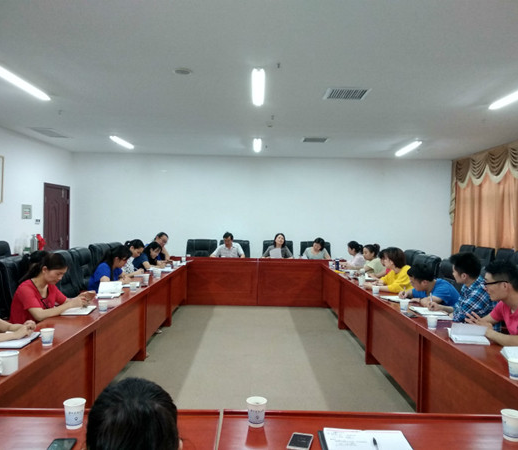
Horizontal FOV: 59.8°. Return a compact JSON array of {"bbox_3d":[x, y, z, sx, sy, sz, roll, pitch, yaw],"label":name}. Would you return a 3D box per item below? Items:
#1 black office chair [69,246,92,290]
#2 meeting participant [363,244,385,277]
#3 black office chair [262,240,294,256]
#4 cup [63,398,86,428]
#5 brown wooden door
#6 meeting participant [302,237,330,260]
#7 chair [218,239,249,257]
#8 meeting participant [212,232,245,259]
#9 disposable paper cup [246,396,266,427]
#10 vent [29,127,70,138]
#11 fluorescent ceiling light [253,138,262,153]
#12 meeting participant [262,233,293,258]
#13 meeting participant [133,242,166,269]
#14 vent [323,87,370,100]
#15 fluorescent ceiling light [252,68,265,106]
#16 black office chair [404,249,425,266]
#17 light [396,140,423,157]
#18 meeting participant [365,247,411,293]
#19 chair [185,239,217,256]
[{"bbox_3d":[-2.100,0.840,5.891,0.700,1.080,0.620,1,1,-1],"label":"black office chair"},{"bbox_3d":[1.582,0.882,6.739,0.750,1.180,0.500,1,0,-1],"label":"meeting participant"},{"bbox_3d":[0.337,0.860,8.698,0.620,1.080,0.700,1,1,-1],"label":"black office chair"},{"bbox_3d":[-0.636,0.651,1.552,0.073,0.085,0.073,1,0,-1],"label":"cup"},{"bbox_3d":[-4.037,0.257,8.929,0.100,2.100,1.120,1,1,-1],"label":"brown wooden door"},{"bbox_3d":[1.106,0.854,8.634,0.520,1.200,0.750,1,0,-1],"label":"meeting participant"},{"bbox_3d":[-0.472,0.845,8.524,0.610,1.074,0.660,1,0,-1],"label":"chair"},{"bbox_3d":[-0.593,0.763,8.469,0.600,1.240,0.750,1,1,-1],"label":"meeting participant"},{"bbox_3d":[-0.007,0.648,1.550,0.074,0.088,0.074,1,1,-1],"label":"disposable paper cup"},{"bbox_3d":[-3.698,-1.629,8.024,0.403,0.040,0.898,1,0,-1],"label":"vent"},{"bbox_3d":[-0.032,-1.512,8.681,0.135,0.075,1.270,1,0,-1],"label":"fluorescent ceiling light"},{"bbox_3d":[0.342,0.782,8.487,0.560,1.240,0.750,1,1,-1],"label":"meeting participant"},{"bbox_3d":[-1.629,0.837,6.840,0.750,1.140,0.500,1,0,-1],"label":"meeting participant"},{"bbox_3d":[1.010,-1.518,5.245,0.474,0.040,0.463,1,0,-1],"label":"vent"},{"bbox_3d":[-0.012,-1.457,4.795,0.130,0.080,1.220,1,1,-1],"label":"fluorescent ceiling light"},{"bbox_3d":[2.003,0.915,6.750,0.700,1.080,0.620,1,1,-1],"label":"black office chair"},{"bbox_3d":[2.780,-1.438,8.418,0.130,0.080,1.220,1,1,-1],"label":"light"},{"bbox_3d":[1.548,0.860,4.970,0.820,1.210,0.550,1,1,-1],"label":"meeting participant"},{"bbox_3d":[-1.106,0.833,8.518,0.610,1.074,0.660,1,0,-1],"label":"chair"}]

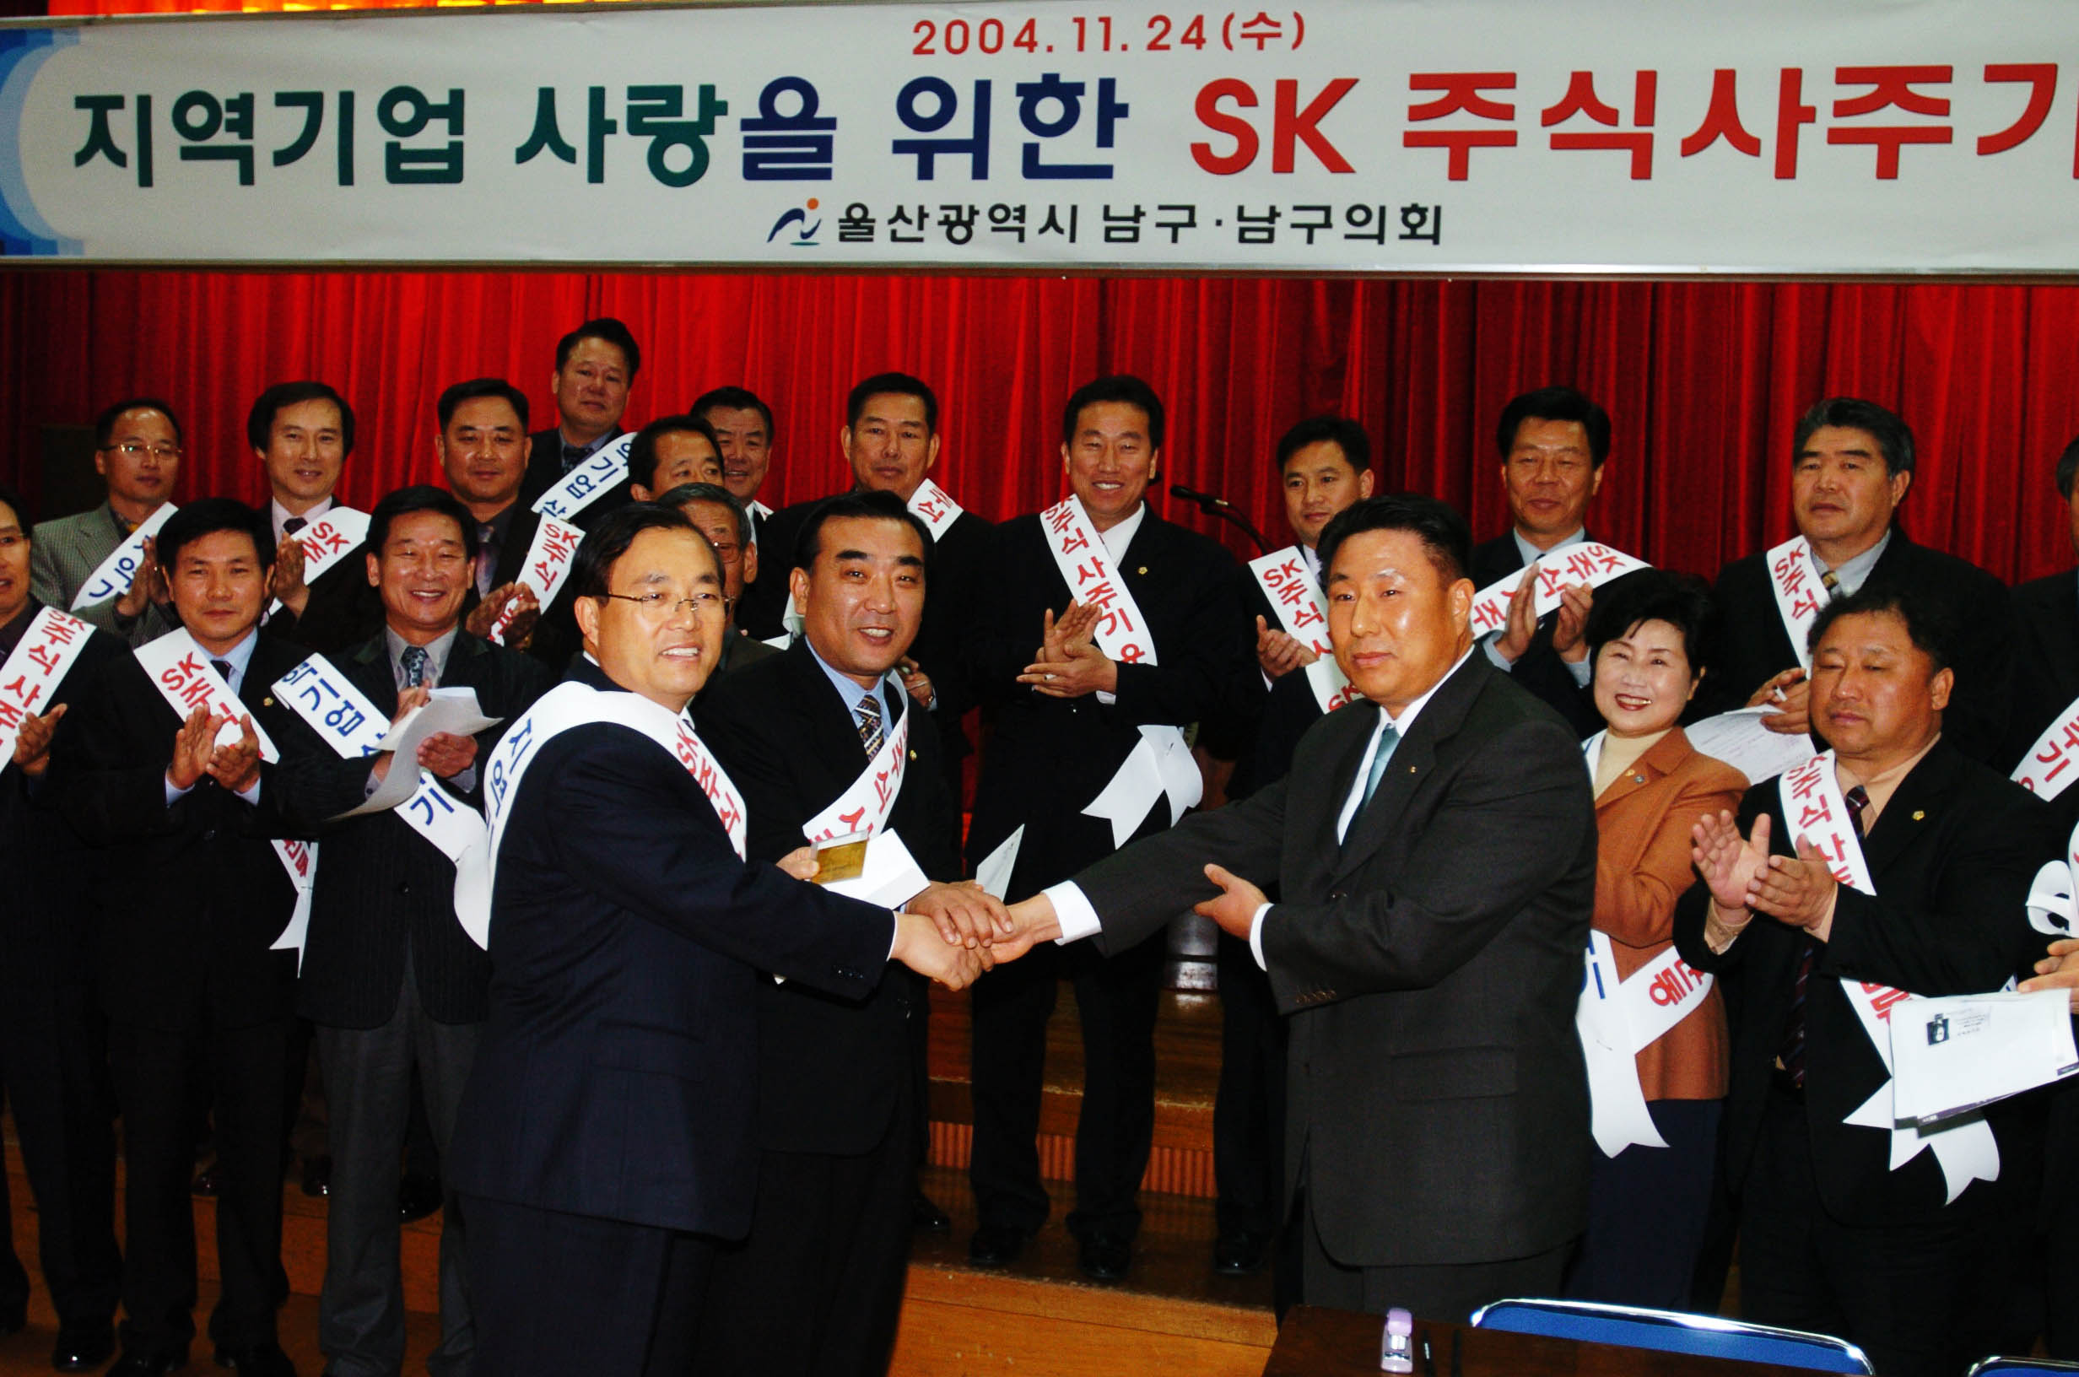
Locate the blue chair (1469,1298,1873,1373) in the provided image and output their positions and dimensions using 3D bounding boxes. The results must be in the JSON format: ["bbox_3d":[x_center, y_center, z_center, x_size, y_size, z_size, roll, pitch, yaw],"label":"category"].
[{"bbox_3d":[0.653,1.124,2.209,0.460,0.780,0.480,3,5,14],"label":"blue chair"}]

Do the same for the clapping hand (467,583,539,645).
[{"bbox_3d":[-1.050,-0.141,4.056,0.140,0.150,0.130,2,5,0],"label":"clapping hand"}]

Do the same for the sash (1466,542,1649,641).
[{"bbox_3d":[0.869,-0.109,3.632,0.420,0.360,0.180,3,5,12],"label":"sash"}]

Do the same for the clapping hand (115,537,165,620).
[{"bbox_3d":[-1.926,-0.235,4.452,0.120,0.180,0.130,1,5,-10],"label":"clapping hand"}]

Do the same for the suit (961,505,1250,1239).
[{"bbox_3d":[0.124,0.372,3.947,0.540,1.430,0.380,3,5,10],"label":"suit"}]

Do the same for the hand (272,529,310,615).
[{"bbox_3d":[-1.514,-0.231,4.180,0.100,0.180,0.130,1,5,-8],"label":"hand"}]

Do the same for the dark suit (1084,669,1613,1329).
[{"bbox_3d":[0.377,0.691,2.619,0.600,1.470,0.540,-1,6,-30],"label":"dark suit"}]

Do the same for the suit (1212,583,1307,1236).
[{"bbox_3d":[0.526,0.424,3.950,0.500,1.370,0.360,3,5,12],"label":"suit"}]

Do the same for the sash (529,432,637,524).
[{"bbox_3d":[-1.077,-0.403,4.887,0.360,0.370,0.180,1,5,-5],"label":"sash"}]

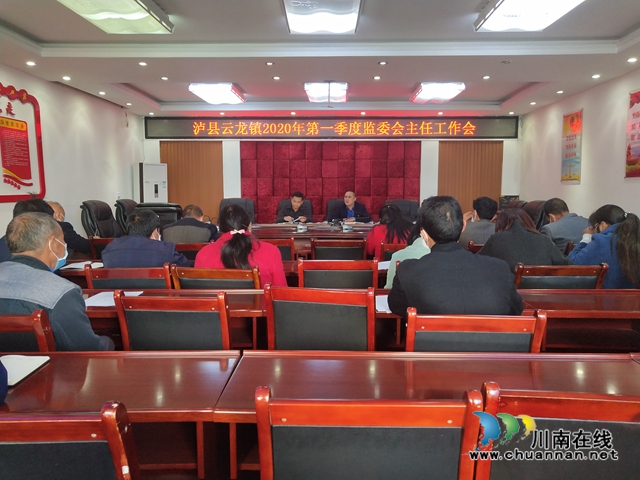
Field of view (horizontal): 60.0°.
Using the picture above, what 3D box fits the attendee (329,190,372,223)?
[{"bbox_3d":[0.449,-0.056,8.450,0.600,1.340,0.750,0,5,2],"label":"attendee"}]

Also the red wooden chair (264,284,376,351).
[{"bbox_3d":[0.069,0.627,2.685,0.480,0.910,0.560,1,5,14],"label":"red wooden chair"}]

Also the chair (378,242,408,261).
[{"bbox_3d":[0.731,0.441,4.863,0.480,0.910,0.560,0,5,1],"label":"chair"}]

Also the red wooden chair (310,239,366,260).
[{"bbox_3d":[0.175,0.435,5.261,0.530,0.940,0.560,0,5,2],"label":"red wooden chair"}]

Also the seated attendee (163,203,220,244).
[{"bbox_3d":[-1.213,0.290,5.198,0.540,1.240,0.750,0,5,2],"label":"seated attendee"}]

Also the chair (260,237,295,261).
[{"bbox_3d":[-0.457,0.404,5.243,0.480,0.910,0.560,0,5,1],"label":"chair"}]

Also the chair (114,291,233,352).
[{"bbox_3d":[-0.604,0.644,2.623,0.480,0.910,0.560,0,5,3],"label":"chair"}]

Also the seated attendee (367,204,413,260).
[{"bbox_3d":[0.651,0.290,5.198,0.500,1.240,0.750,0,5,2],"label":"seated attendee"}]

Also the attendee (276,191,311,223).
[{"bbox_3d":[-0.435,-0.138,9.174,0.560,1.300,0.740,0,5,0],"label":"attendee"}]

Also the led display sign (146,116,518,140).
[{"bbox_3d":[0.208,-1.896,9.397,6.320,0.368,0.100,0,5,2],"label":"led display sign"}]

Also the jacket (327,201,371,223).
[{"bbox_3d":[0.453,-0.213,8.516,0.600,0.700,0.450,0,5,2],"label":"jacket"}]

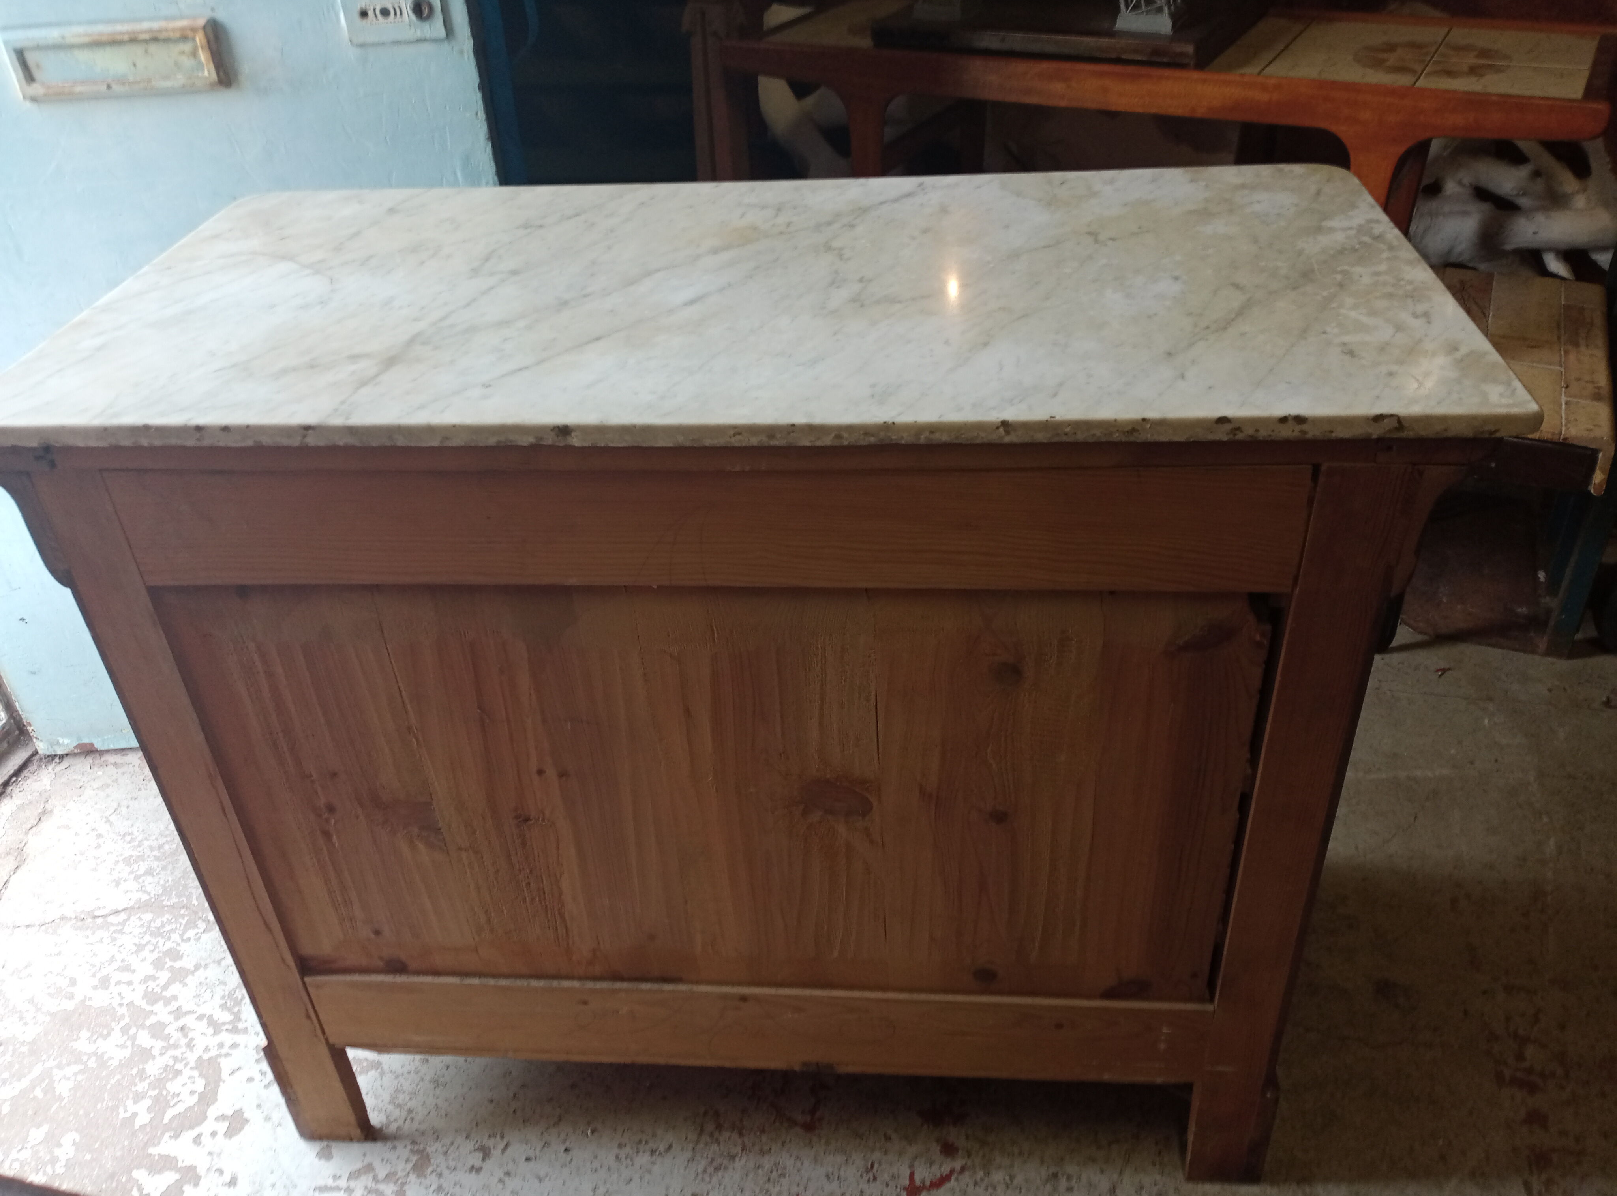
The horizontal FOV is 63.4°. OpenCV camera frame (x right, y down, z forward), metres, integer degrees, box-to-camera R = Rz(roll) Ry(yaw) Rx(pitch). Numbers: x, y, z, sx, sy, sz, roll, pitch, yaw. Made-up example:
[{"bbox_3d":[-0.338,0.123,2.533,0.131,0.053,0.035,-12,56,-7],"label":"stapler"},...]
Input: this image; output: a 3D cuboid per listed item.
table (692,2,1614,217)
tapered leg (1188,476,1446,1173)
[{"bbox_3d":[0.552,-0.707,2.180,1.280,0.440,0.470,15,38,26],"label":"table"},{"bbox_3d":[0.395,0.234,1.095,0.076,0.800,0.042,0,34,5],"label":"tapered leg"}]

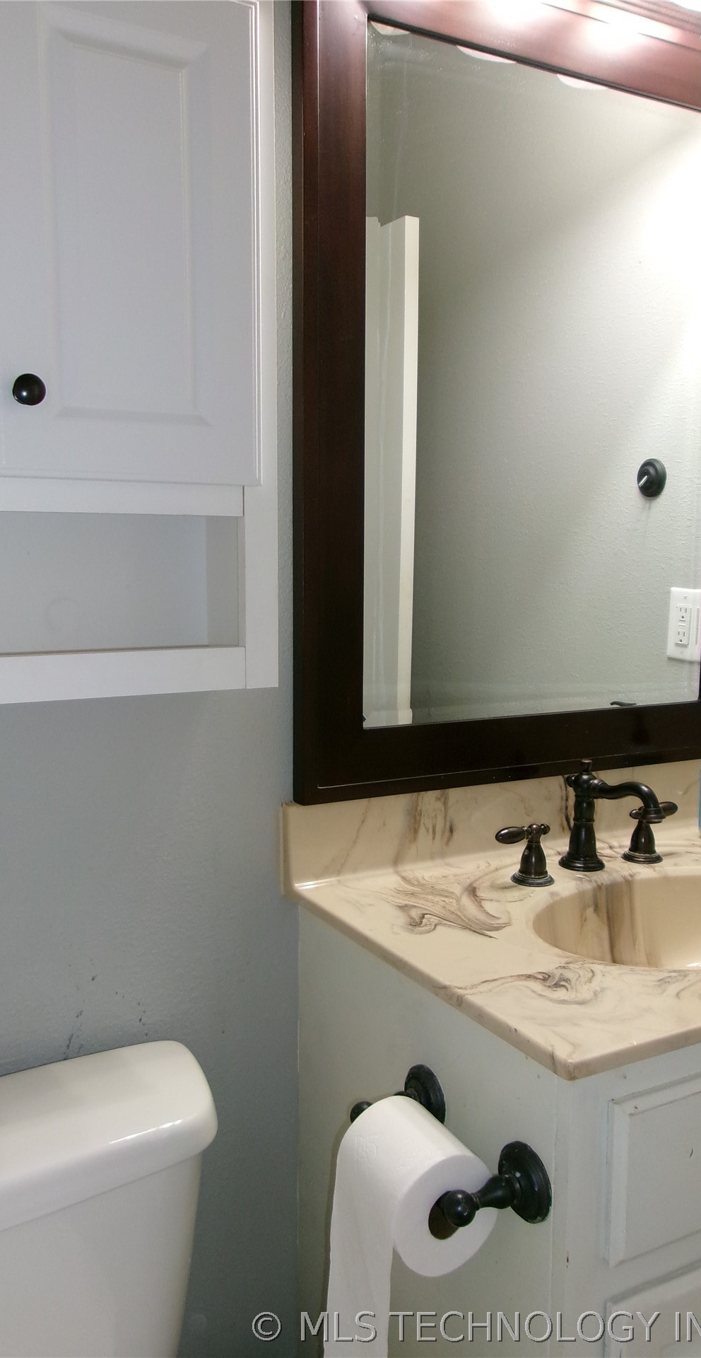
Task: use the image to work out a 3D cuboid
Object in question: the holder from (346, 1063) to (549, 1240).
[{"bbox_3d":[0.080,0.440,0.990,0.087,0.068,0.230,-3,7,-28],"label":"holder"}]

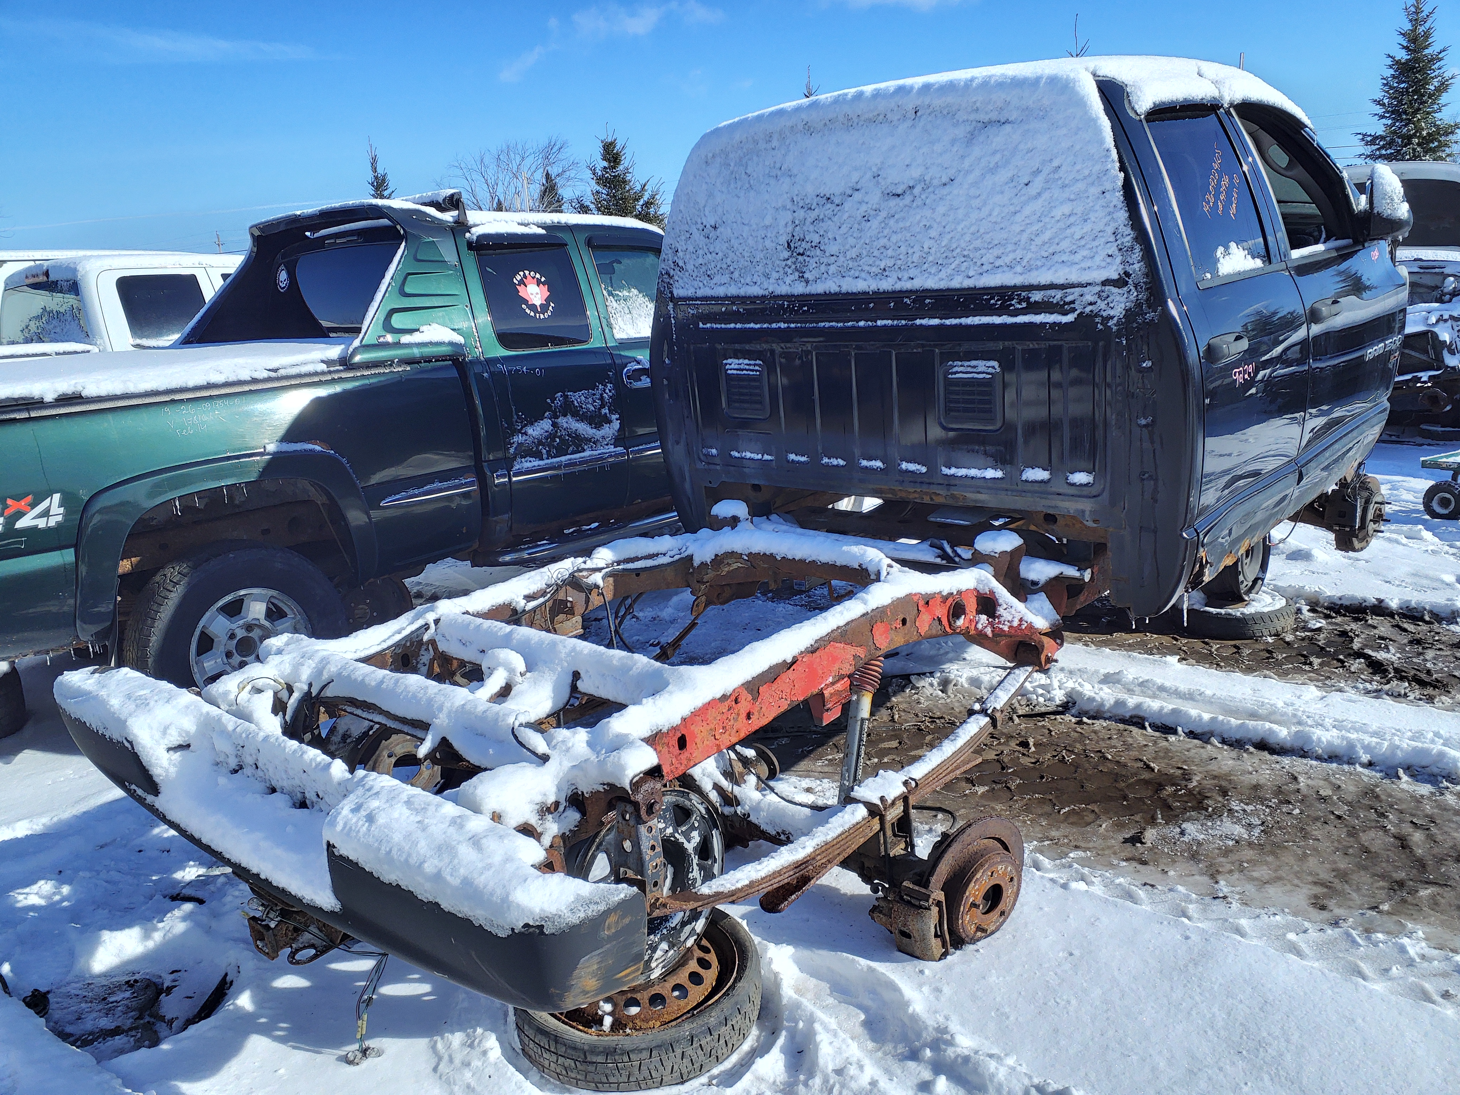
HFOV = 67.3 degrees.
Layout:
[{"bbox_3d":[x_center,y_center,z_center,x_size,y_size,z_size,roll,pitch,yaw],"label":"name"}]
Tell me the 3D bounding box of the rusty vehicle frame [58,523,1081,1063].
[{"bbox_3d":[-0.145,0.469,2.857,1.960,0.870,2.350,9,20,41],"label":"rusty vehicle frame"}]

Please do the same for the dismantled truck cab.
[{"bbox_3d":[1.153,-0.893,4.069,2.080,1.515,2.300,9,20,41],"label":"dismantled truck cab"}]

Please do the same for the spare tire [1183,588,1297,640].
[{"bbox_3d":[2.075,0.248,4.638,0.590,0.135,0.590,9,19,41],"label":"spare tire"}]

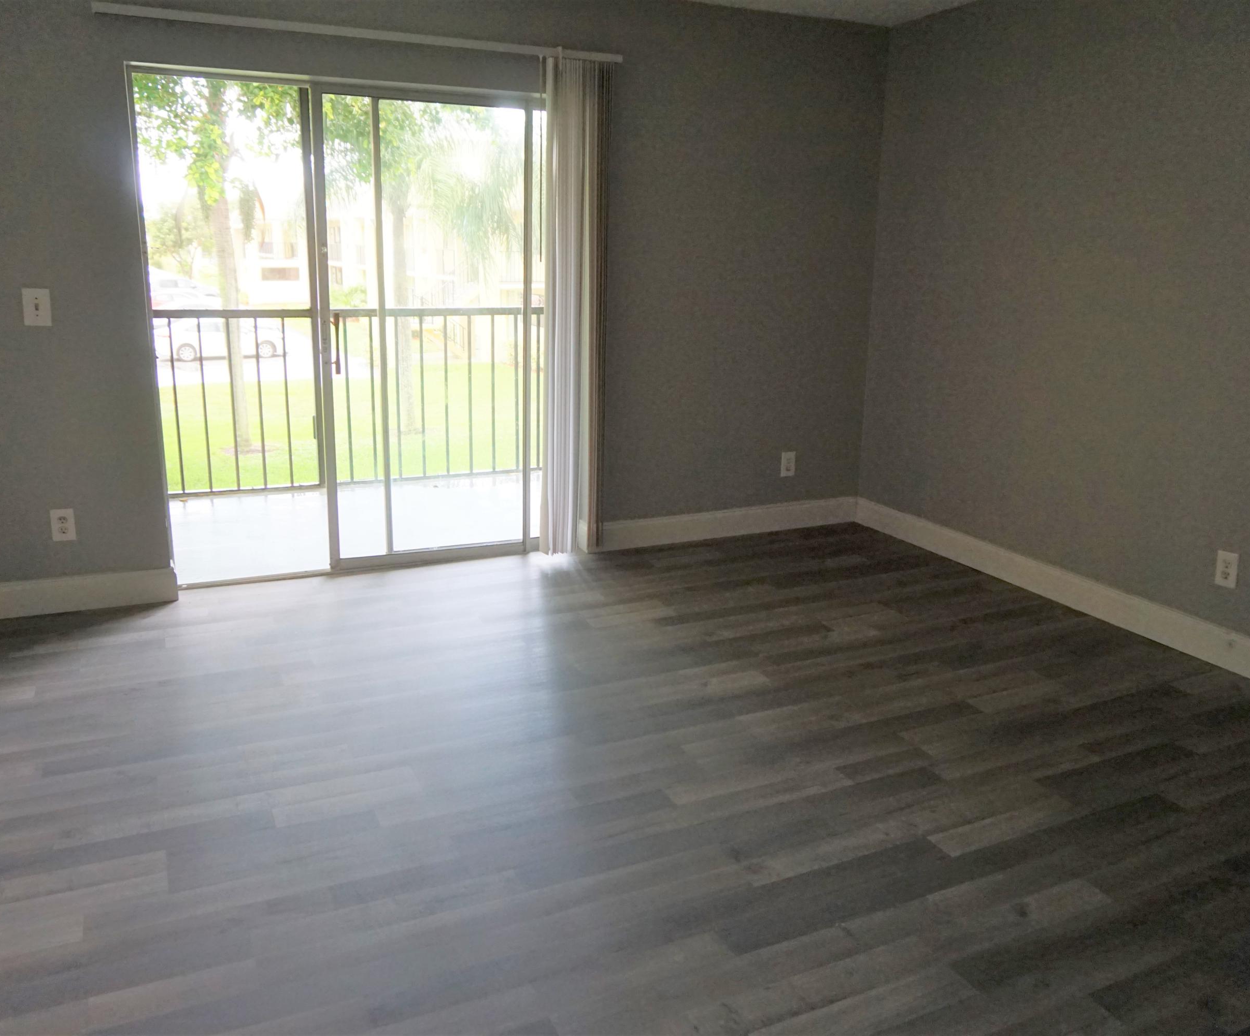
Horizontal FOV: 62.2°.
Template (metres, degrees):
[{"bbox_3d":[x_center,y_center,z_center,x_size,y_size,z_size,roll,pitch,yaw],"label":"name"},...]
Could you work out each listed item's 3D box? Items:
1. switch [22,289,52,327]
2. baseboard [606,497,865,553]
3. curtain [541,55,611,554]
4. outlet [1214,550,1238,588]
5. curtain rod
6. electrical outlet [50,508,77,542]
[{"bbox_3d":[-2.146,-0.768,3.783,0.086,0.130,0.010,-6,16,-24],"label":"switch"},{"bbox_3d":[0.538,0.027,5.251,1.567,0.139,0.017,-6,16,-24],"label":"baseboard"},{"bbox_3d":[-0.217,-0.882,4.558,0.259,2.129,0.100,-6,16,-24],"label":"curtain"},{"bbox_3d":[2.117,0.182,3.649,0.010,0.121,0.076,-6,16,-24],"label":"outlet"},{"bbox_3d":[-0.924,-1.845,3.972,1.986,0.031,0.047,-6,16,-24],"label":"curtain rod"},{"bbox_3d":[-2.161,0.029,3.990,0.077,0.121,0.010,-6,16,-24],"label":"electrical outlet"}]

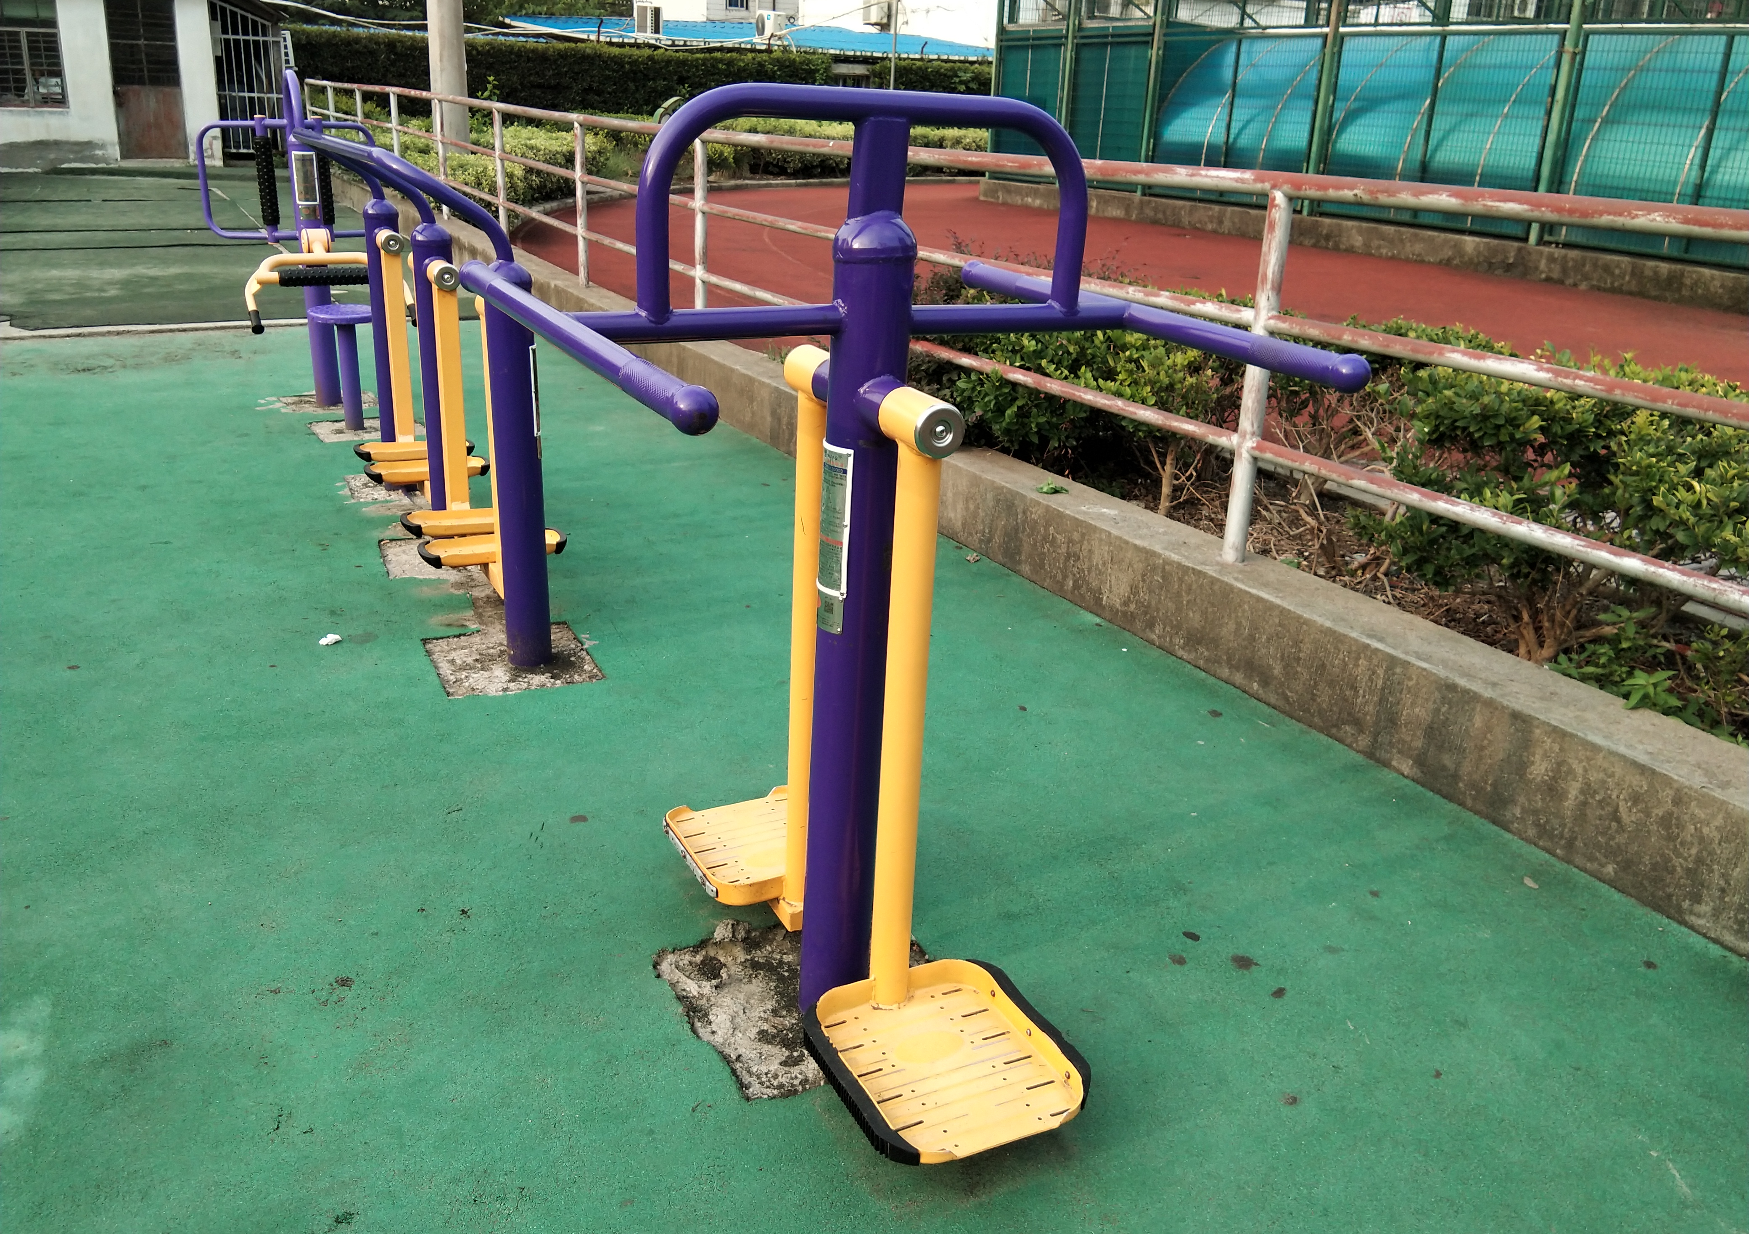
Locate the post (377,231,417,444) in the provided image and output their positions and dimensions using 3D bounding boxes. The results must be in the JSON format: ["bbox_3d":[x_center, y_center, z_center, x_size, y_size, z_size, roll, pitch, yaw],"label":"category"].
[{"bbox_3d":[-1.635,-0.928,5.388,0.080,0.750,0.120,-8,22,-26],"label":"post"}]

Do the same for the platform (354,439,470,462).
[{"bbox_3d":[-1.609,-0.579,5.448,0.390,0.055,0.160,-8,22,-26],"label":"platform"}]

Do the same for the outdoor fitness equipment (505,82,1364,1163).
[{"bbox_3d":[-0.015,-0.036,2.433,0.930,1.515,1.120,-8,22,-26],"label":"outdoor fitness equipment"}]

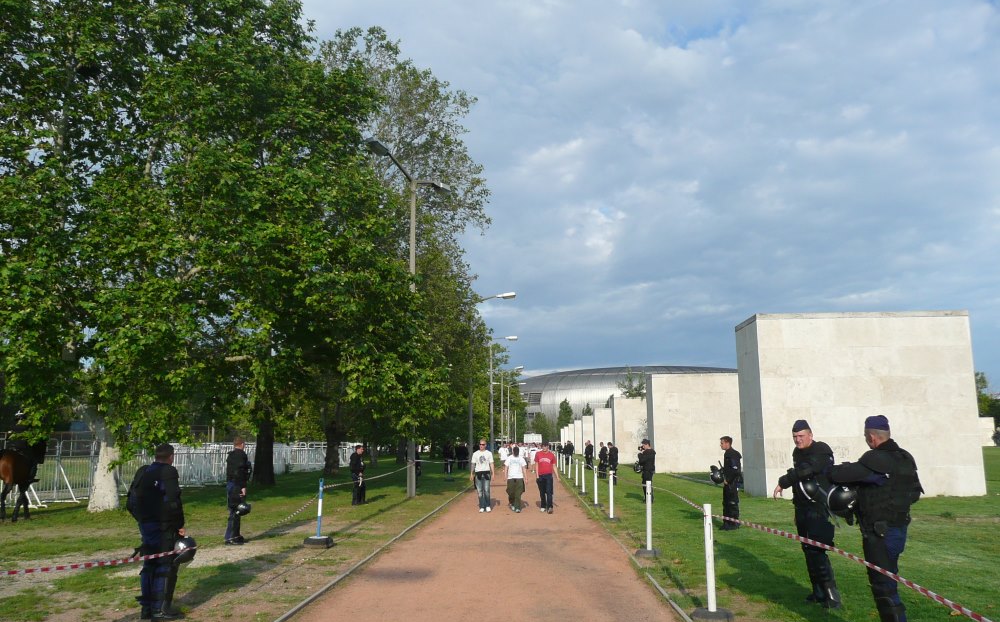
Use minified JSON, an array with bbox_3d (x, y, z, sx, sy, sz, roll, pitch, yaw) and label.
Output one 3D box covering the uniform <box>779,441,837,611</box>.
[{"bbox_3d":[3.231,2.220,8.500,0.560,1.650,0.600,7,-12,-36],"label":"uniform"}]

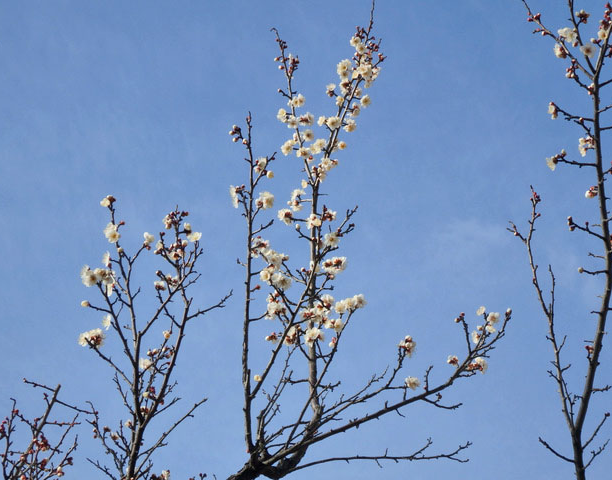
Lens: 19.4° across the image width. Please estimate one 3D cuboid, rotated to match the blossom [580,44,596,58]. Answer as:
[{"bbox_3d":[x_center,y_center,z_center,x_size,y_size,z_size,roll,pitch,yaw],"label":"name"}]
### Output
[{"bbox_3d":[0.473,-0.315,3.000,0.026,0.023,0.018,0,-10,0],"label":"blossom"}]

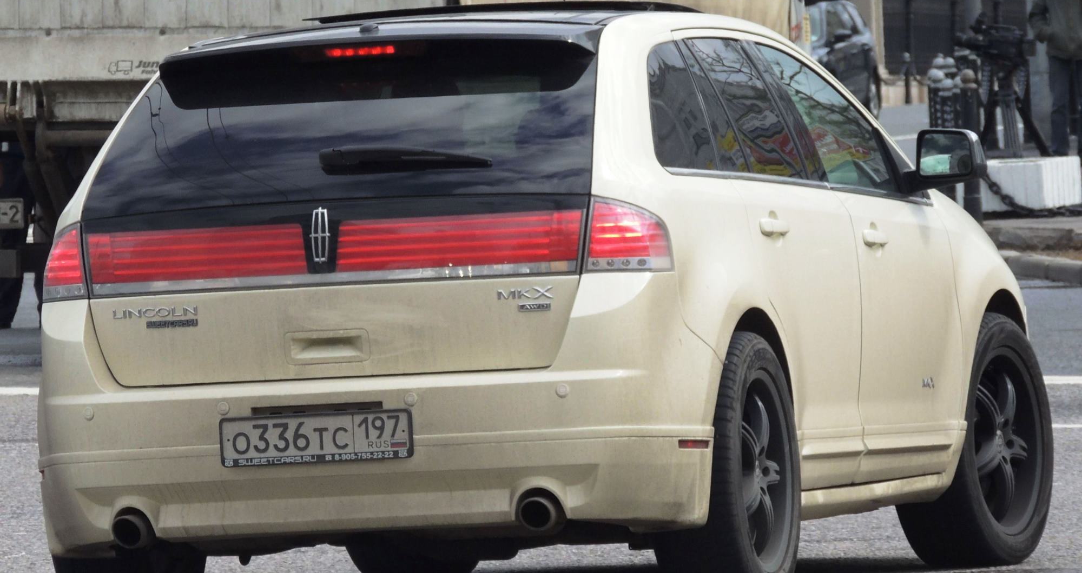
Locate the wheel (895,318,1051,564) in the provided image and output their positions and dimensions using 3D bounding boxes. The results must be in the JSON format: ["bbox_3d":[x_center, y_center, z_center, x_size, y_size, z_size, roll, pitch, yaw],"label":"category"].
[{"bbox_3d":[1.280,0.458,30.230,0.255,0.757,0.757,-3,0,24],"label":"wheel"}]

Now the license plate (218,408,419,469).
[{"bbox_3d":[-0.591,0.400,26.734,0.530,0.131,0.020,-3,0,16],"label":"license plate"}]

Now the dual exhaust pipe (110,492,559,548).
[{"bbox_3d":[-0.529,0.624,27.022,1.240,0.100,0.200,-3,0,16],"label":"dual exhaust pipe"}]

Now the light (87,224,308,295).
[{"bbox_3d":[-0.913,-0.071,27.103,0.635,0.163,0.110,-3,0,21],"label":"light"}]

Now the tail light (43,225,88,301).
[{"bbox_3d":[-1.274,-0.066,27.274,0.190,0.200,0.280,-3,0,16],"label":"tail light"}]

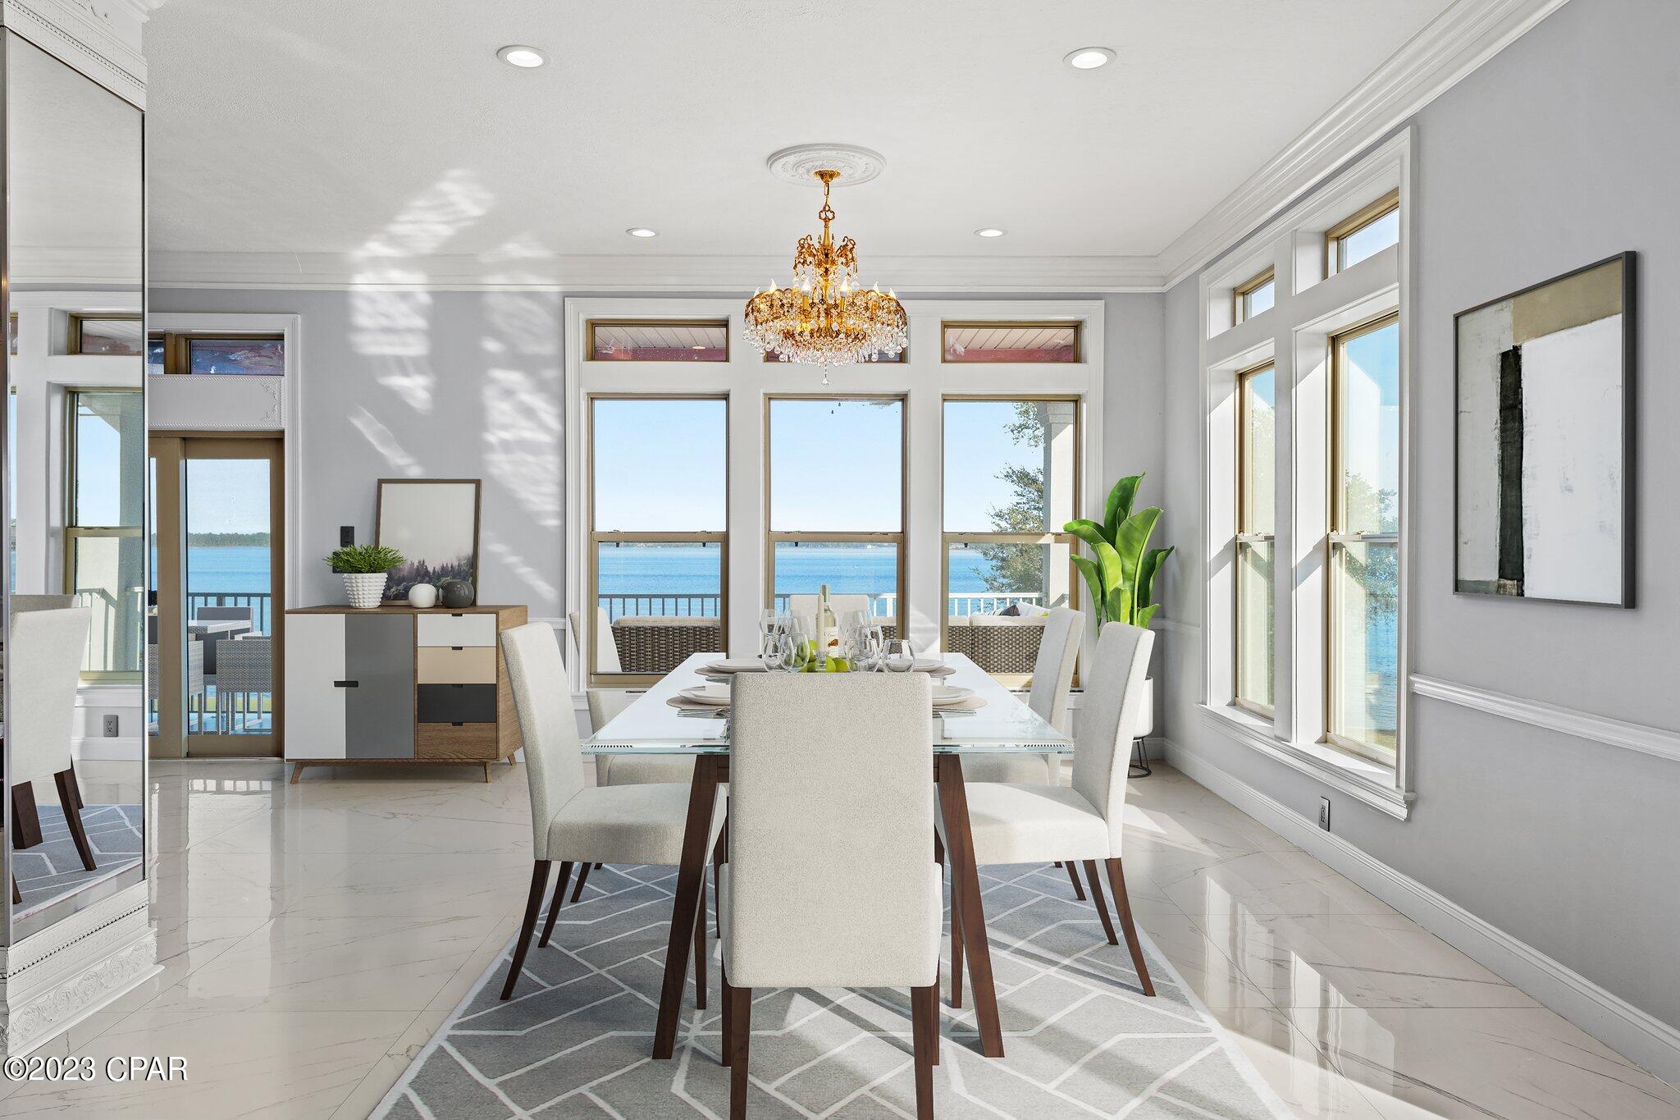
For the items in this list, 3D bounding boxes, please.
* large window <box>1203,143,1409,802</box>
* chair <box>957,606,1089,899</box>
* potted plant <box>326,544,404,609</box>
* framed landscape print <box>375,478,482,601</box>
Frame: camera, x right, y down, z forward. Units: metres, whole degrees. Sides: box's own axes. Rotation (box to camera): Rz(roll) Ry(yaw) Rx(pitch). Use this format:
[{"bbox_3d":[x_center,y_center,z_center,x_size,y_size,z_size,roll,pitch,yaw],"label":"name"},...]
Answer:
[{"bbox_3d":[1.887,-0.301,4.629,0.170,2.180,2.030,0,1,-1],"label":"large window"},{"bbox_3d":[0.573,0.698,4.191,0.608,1.034,0.546,0,1,-1],"label":"chair"},{"bbox_3d":[-2.638,0.092,6.220,0.430,0.360,0.398,0,1,-1],"label":"potted plant"},{"bbox_3d":[-2.258,-0.096,6.112,0.565,0.690,0.030,0,-5,-1],"label":"framed landscape print"}]

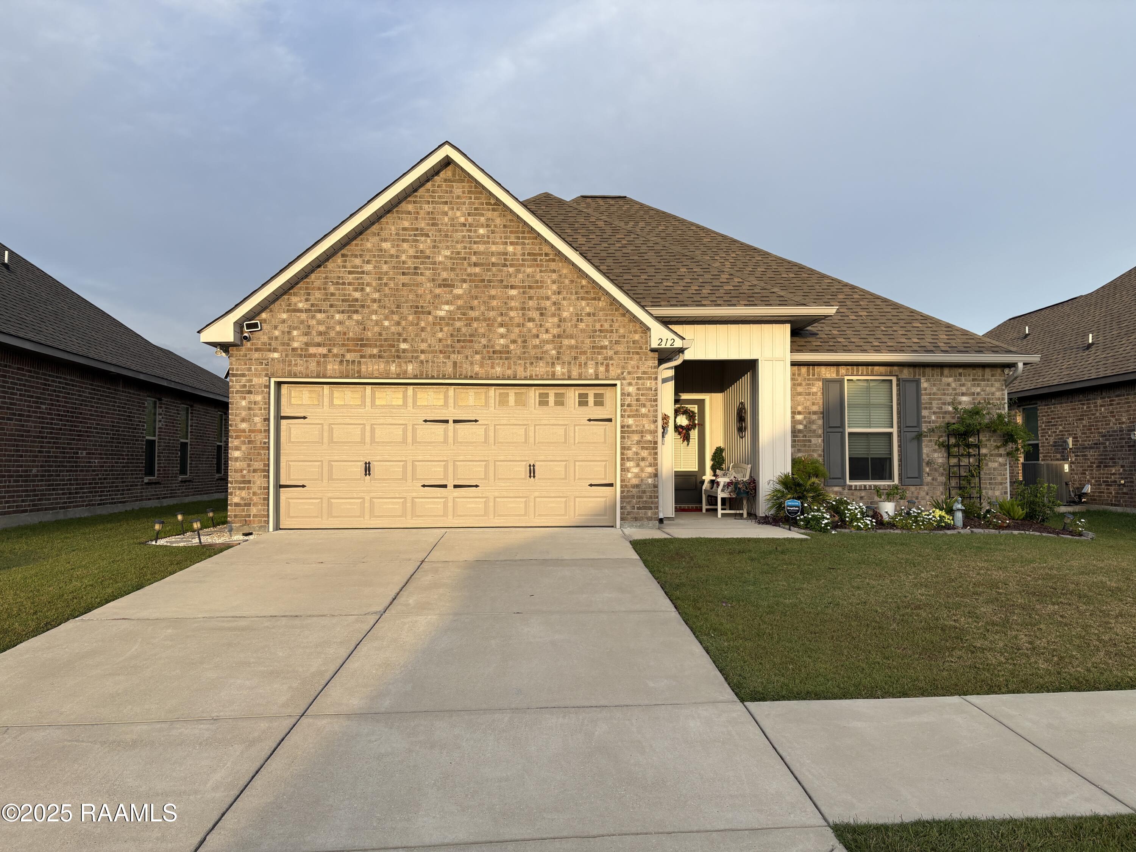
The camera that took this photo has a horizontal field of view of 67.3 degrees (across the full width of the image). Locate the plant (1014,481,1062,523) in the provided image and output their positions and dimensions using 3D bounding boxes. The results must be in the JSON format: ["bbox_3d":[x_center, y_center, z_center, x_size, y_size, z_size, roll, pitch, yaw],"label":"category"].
[{"bbox_3d":[7.760,1.245,14.081,0.720,0.690,0.680,0,-3,-6],"label":"plant"}]

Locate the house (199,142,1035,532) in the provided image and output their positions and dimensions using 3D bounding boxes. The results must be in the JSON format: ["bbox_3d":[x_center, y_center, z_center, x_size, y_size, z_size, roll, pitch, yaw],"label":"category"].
[{"bbox_3d":[0.754,-1.737,19.491,13.200,7.150,14.200,0,-3,-6],"label":"house"}]

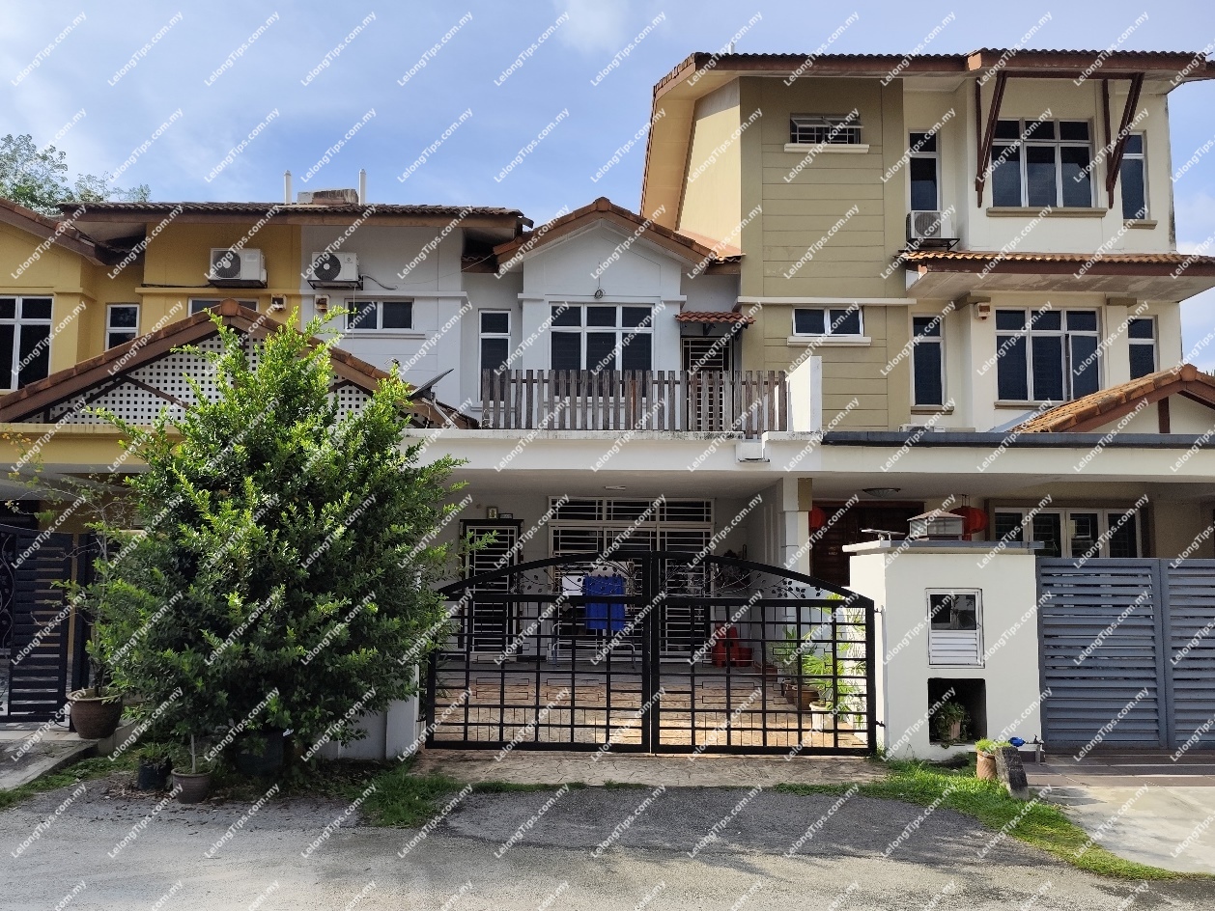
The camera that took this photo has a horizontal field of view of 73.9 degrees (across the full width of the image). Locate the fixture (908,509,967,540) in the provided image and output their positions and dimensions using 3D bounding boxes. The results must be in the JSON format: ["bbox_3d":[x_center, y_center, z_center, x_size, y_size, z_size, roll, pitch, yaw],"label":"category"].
[{"bbox_3d":[3.120,0.663,7.650,0.380,0.310,0.400,1,-6,-1],"label":"fixture"}]

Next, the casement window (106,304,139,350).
[{"bbox_3d":[-7.762,-1.705,12.900,0.520,1.480,0.100,1,-6,-1],"label":"casement window"}]

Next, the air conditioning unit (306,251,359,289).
[{"bbox_3d":[-4.188,-2.859,12.350,0.760,0.520,0.340,1,-6,-1],"label":"air conditioning unit"}]

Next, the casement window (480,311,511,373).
[{"bbox_3d":[-1.819,-1.602,13.000,0.510,1.500,0.100,1,-6,-1],"label":"casement window"}]

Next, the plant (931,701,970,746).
[{"bbox_3d":[2.764,2.158,6.500,0.300,0.350,0.280,0,-6,0],"label":"plant"}]

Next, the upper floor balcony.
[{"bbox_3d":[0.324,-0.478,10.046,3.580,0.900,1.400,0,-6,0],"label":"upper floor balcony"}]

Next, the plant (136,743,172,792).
[{"bbox_3d":[-3.454,2.369,6.150,0.270,0.360,0.270,1,-6,-1],"label":"plant"}]

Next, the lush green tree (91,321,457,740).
[{"bbox_3d":[-2.397,0.556,5.850,2.550,3.100,2.400,0,-6,0],"label":"lush green tree"}]

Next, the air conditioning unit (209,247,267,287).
[{"bbox_3d":[-5.673,-2.894,12.499,0.780,0.520,0.310,0,-6,0],"label":"air conditioning unit"}]

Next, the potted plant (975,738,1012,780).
[{"bbox_3d":[2.772,2.185,5.800,0.270,0.290,0.250,0,-6,0],"label":"potted plant"}]

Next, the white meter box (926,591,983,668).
[{"bbox_3d":[2.713,1.361,6.380,0.430,0.610,0.160,0,-6,0],"label":"white meter box"}]

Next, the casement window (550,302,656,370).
[{"bbox_3d":[-0.086,-1.635,12.600,1.620,1.460,0.120,0,-6,0],"label":"casement window"}]

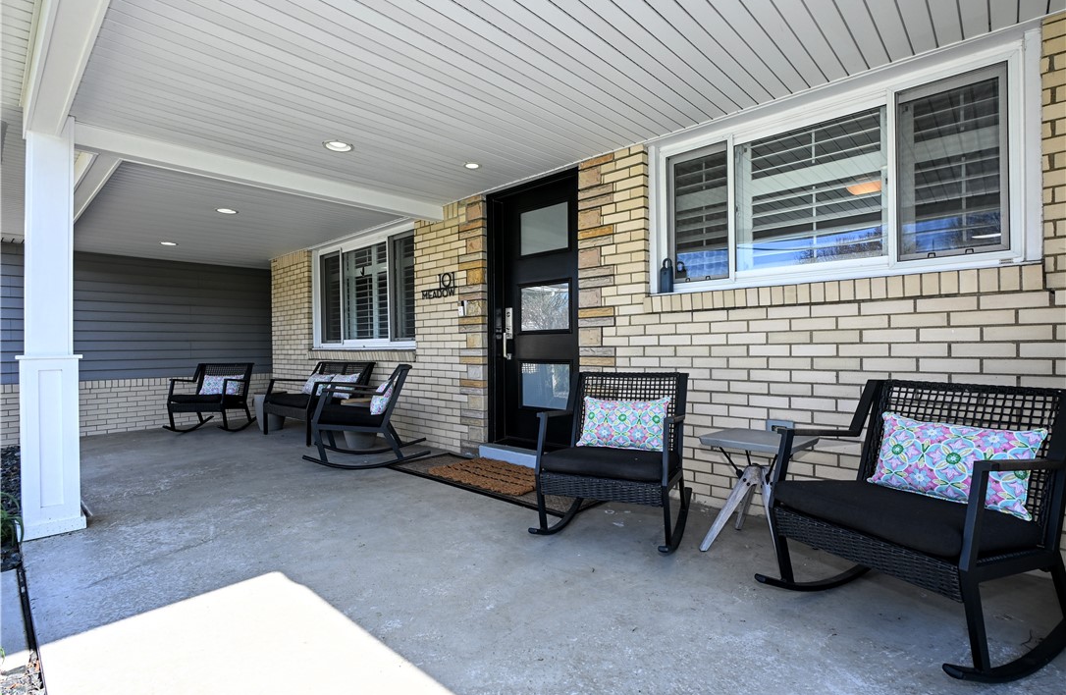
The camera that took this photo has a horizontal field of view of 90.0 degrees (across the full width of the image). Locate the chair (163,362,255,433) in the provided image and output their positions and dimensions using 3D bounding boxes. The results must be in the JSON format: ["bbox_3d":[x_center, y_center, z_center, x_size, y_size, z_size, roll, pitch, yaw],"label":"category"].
[{"bbox_3d":[-3.797,0.600,6.354,0.655,0.798,0.971,-1,0,-3],"label":"chair"}]

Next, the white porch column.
[{"bbox_3d":[-2.619,-0.117,2.885,0.265,2.198,0.265,-1,0,44],"label":"white porch column"}]

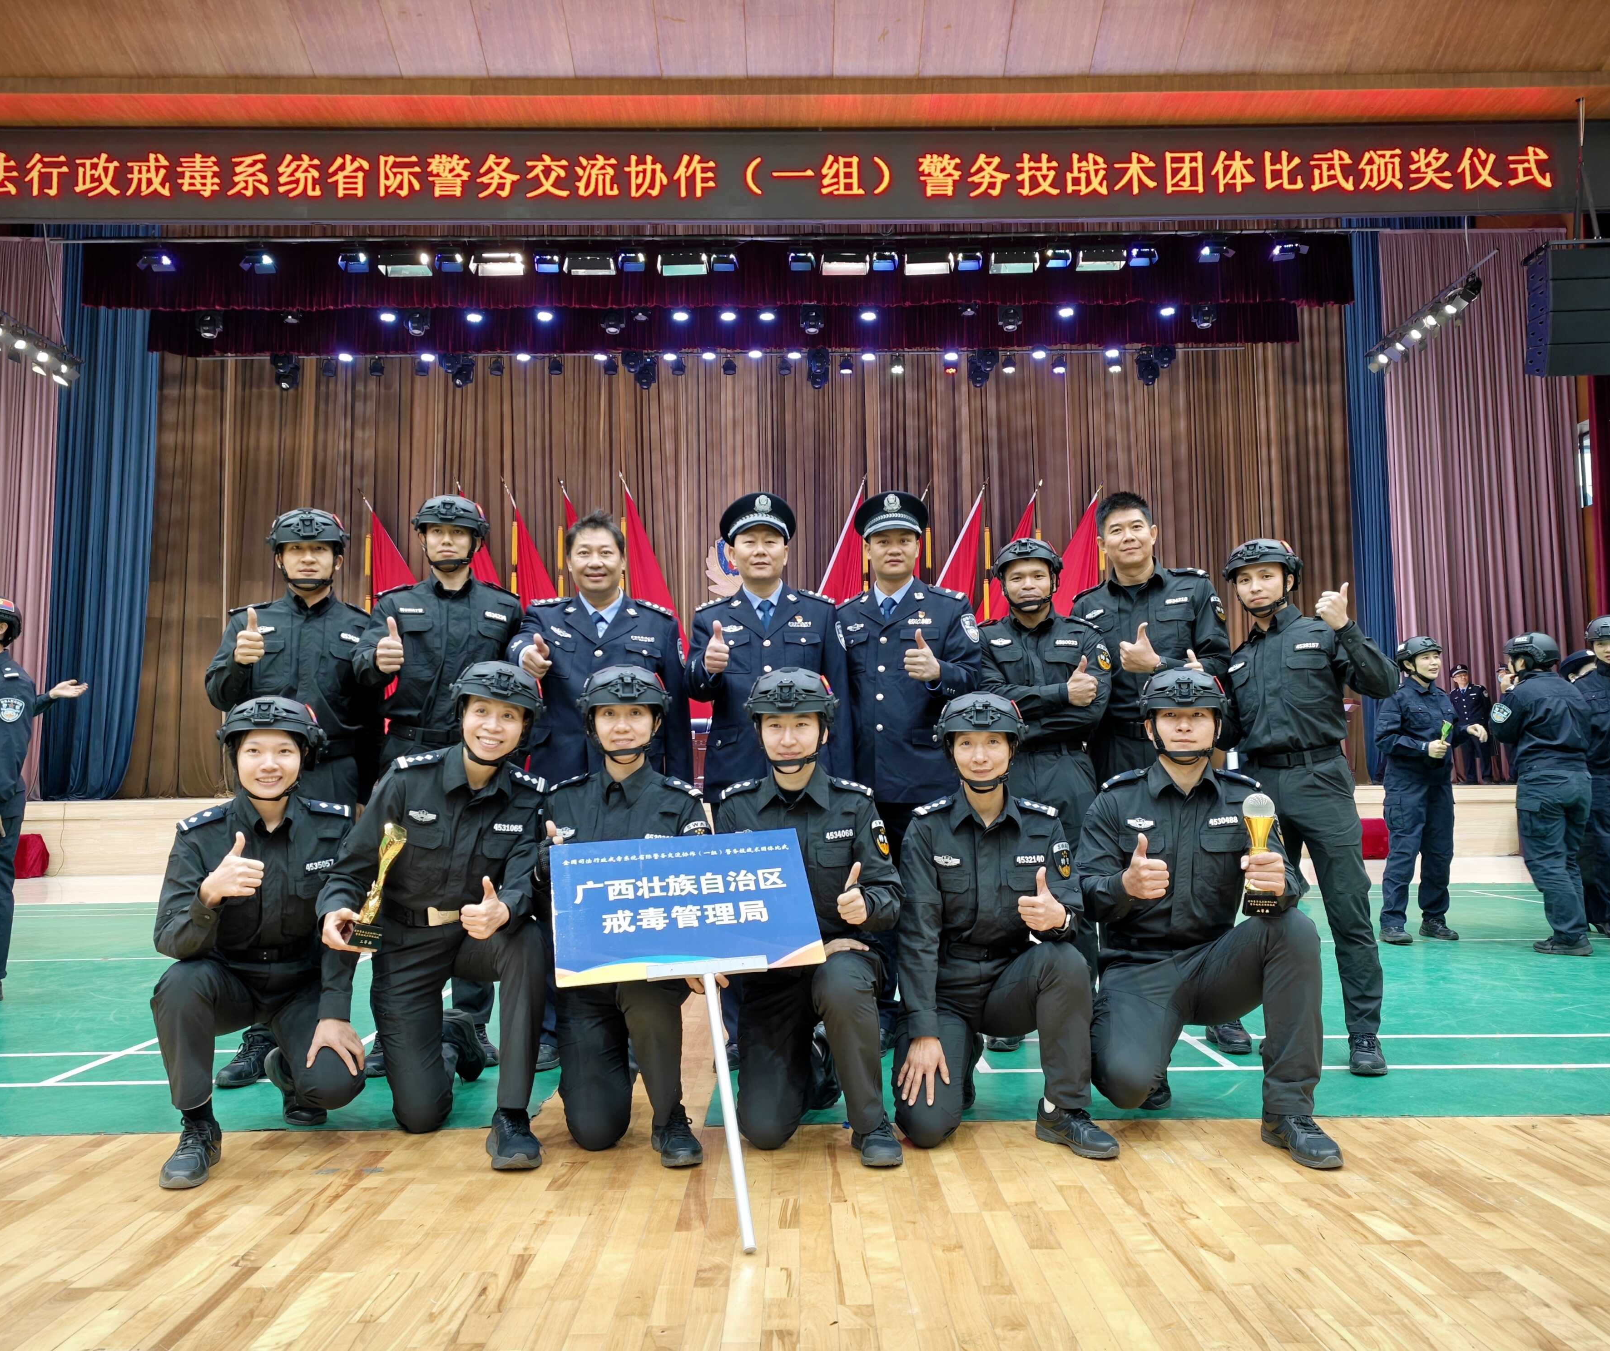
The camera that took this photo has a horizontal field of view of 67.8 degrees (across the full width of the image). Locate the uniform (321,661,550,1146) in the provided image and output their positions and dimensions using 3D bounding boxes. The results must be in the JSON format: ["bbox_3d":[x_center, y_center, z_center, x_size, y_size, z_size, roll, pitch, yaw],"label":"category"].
[{"bbox_3d":[-0.910,0.566,3.117,0.588,1.176,0.784,1,-6,-11],"label":"uniform"}]

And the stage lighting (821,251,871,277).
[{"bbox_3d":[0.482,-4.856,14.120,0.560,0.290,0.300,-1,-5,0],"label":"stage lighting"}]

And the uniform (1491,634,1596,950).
[{"bbox_3d":[3.818,0.588,6.217,0.470,1.630,0.420,3,-6,-32],"label":"uniform"}]

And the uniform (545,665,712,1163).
[{"bbox_3d":[-0.433,0.559,3.030,0.490,1.162,0.647,0,-6,-7],"label":"uniform"}]

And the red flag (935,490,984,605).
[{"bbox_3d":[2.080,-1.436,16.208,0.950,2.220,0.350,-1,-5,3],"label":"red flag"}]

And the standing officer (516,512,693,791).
[{"bbox_3d":[-0.655,0.345,3.866,0.580,1.800,0.480,-1,-5,-2],"label":"standing officer"}]

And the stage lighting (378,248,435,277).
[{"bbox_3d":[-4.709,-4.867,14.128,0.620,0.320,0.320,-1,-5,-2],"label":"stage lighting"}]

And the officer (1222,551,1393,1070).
[{"bbox_3d":[1.574,0.374,3.821,0.588,1.641,0.510,-3,-6,20],"label":"officer"}]

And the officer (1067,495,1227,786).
[{"bbox_3d":[1.164,0.322,3.986,0.550,1.820,0.460,-2,-6,16],"label":"officer"}]

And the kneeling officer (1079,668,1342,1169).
[{"bbox_3d":[0.998,0.567,3.109,0.620,1.170,0.700,-2,-5,9],"label":"kneeling officer"}]

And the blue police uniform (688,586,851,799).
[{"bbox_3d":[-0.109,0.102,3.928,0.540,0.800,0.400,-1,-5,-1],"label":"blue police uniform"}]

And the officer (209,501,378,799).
[{"bbox_3d":[-1.554,0.341,3.730,0.529,1.753,0.421,1,-6,-19],"label":"officer"}]

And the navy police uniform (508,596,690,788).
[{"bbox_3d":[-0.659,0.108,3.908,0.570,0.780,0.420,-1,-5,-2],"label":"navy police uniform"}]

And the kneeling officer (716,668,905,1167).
[{"bbox_3d":[0.015,0.559,3.029,0.510,1.154,0.647,-1,-5,2],"label":"kneeling officer"}]

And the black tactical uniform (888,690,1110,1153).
[{"bbox_3d":[0.479,0.592,3.045,0.559,1.081,0.627,0,-5,-3],"label":"black tactical uniform"}]

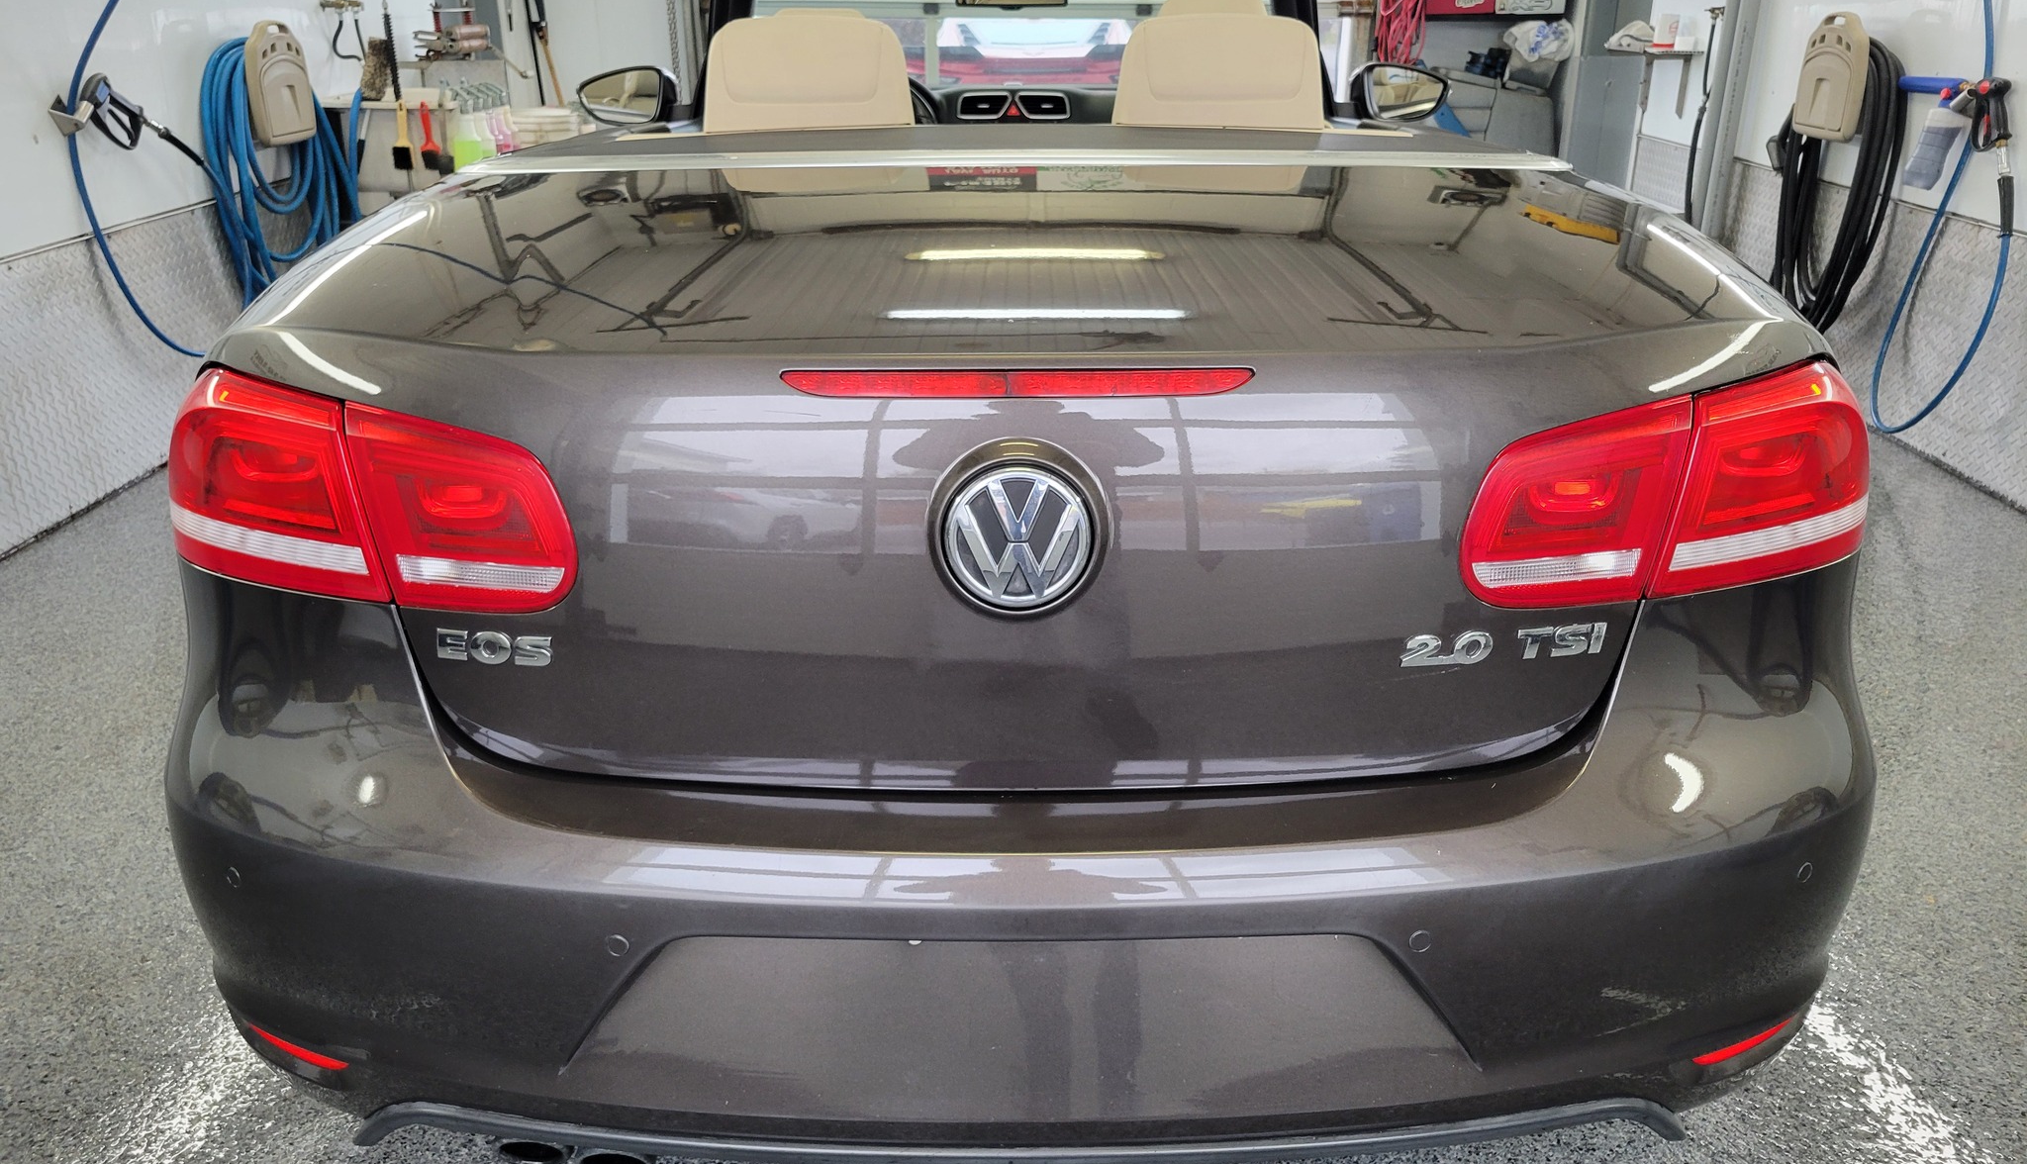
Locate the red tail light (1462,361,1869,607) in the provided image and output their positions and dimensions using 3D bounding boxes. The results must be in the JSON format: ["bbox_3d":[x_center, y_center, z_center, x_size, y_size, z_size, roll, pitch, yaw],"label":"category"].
[{"bbox_3d":[0.631,-0.106,1.441,0.530,0.190,0.230,-5,22,-11],"label":"red tail light"}]

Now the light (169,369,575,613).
[{"bbox_3d":[-0.633,-0.107,1.459,0.530,0.190,0.230,5,22,12],"label":"light"}]

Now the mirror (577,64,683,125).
[{"bbox_3d":[-0.893,-1.138,3.539,0.235,0.145,0.140,0,22,1],"label":"mirror"}]

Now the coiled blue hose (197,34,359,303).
[{"bbox_3d":[-2.299,-1.260,4.855,0.210,0.860,0.570,0,22,0],"label":"coiled blue hose"}]

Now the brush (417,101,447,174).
[{"bbox_3d":[-2.071,-1.576,5.418,0.075,0.245,0.030,-6,23,-14],"label":"brush"}]

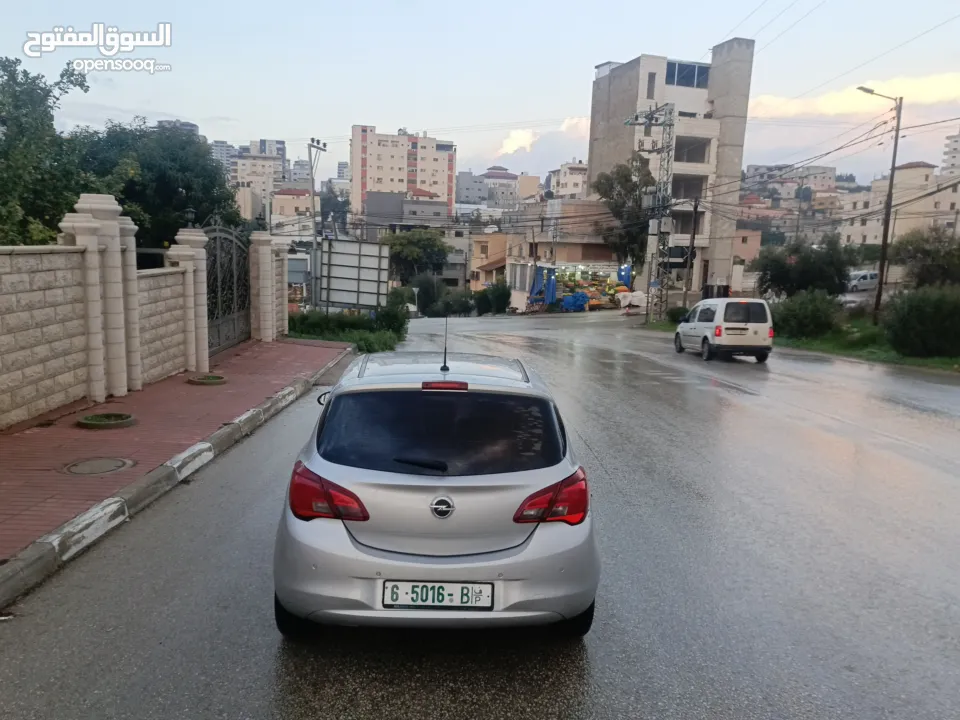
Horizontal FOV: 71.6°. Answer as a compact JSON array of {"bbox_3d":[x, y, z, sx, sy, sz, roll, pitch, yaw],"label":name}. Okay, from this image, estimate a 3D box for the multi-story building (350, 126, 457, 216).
[{"bbox_3d":[-21.999,-50.976,189.728,28.750,27.085,16.000,1,9,-10],"label":"multi-story building"}]

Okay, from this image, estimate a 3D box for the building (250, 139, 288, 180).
[{"bbox_3d":[-128.186,-117.028,407.214,22.236,32.412,20.000,0,9,-12],"label":"building"}]

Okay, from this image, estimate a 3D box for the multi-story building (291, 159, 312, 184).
[{"bbox_3d":[-77.730,-82.819,296.909,9.585,12.200,14.000,2,9,0],"label":"multi-story building"}]

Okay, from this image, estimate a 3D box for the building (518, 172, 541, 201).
[{"bbox_3d":[14.907,-52.868,205.428,6.611,8.714,11.000,2,9,0],"label":"building"}]

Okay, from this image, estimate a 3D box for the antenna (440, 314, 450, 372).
[{"bbox_3d":[-0.189,-0.099,3.750,0.050,0.380,0.050,2,36,-1],"label":"antenna"}]

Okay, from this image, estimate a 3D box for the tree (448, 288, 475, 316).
[{"bbox_3d":[-1.251,-3.887,45.000,1.800,1.950,1.800,2,10,0],"label":"tree"}]

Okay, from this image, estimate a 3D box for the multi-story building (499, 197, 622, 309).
[{"bbox_3d":[8.475,-11.273,70.421,11.914,10.742,11.000,3,9,3],"label":"multi-story building"}]

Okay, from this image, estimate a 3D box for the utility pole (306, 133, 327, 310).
[{"bbox_3d":[-8.966,-7.367,37.300,0.350,9.560,2.100,5,11,23],"label":"utility pole"}]

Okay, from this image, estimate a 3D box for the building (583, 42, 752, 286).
[{"bbox_3d":[16.825,-17.369,61.926,9.064,21.134,11.685,-1,9,-19],"label":"building"}]

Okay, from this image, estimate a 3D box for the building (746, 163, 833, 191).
[{"bbox_3d":[120.744,-69.772,258.000,31.000,11.000,14.000,4,10,9],"label":"building"}]

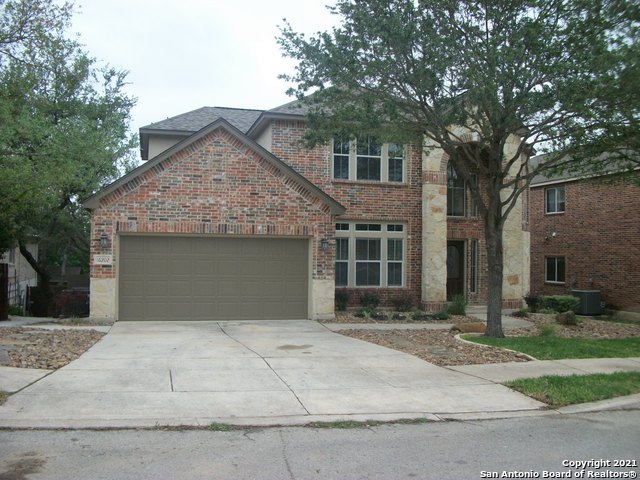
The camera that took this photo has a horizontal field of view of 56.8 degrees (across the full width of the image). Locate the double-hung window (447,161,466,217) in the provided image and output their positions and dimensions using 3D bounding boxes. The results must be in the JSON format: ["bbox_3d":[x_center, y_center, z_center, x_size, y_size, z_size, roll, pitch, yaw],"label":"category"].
[{"bbox_3d":[4.625,-1.743,20.385,0.835,1.912,0.120,1,-2,-15],"label":"double-hung window"}]

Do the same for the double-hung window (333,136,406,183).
[{"bbox_3d":[1.552,-2.559,18.501,2.419,1.547,0.120,1,-2,-15],"label":"double-hung window"}]

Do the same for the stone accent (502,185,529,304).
[{"bbox_3d":[6.282,0.123,19.547,0.800,3.777,0.420,1,-2,-15],"label":"stone accent"}]

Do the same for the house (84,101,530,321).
[{"bbox_3d":[-0.361,-1.843,21.482,14.100,8.300,11.450,1,-2,-15],"label":"house"}]

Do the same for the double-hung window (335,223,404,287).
[{"bbox_3d":[1.546,0.485,18.425,2.410,2.029,0.120,1,-2,-15],"label":"double-hung window"}]

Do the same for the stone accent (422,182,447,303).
[{"bbox_3d":[3.598,0.095,18.817,0.740,3.745,0.420,1,-2,-15],"label":"stone accent"}]

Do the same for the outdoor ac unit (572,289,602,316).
[{"bbox_3d":[10.516,2.473,23.300,0.780,0.970,0.780,1,-2,-17],"label":"outdoor ac unit"}]

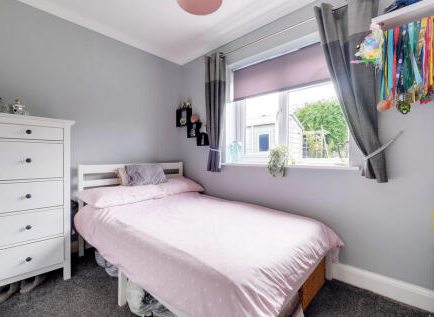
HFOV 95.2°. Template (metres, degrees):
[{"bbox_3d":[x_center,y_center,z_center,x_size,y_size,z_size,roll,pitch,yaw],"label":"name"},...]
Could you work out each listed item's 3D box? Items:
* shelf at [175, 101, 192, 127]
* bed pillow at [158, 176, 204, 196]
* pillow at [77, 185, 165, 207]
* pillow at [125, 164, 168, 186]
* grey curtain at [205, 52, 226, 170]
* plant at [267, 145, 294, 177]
[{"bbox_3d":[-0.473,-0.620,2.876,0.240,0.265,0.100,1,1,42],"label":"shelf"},{"bbox_3d":[-0.581,0.357,2.530,0.440,0.170,0.670,1,1,42],"label":"bed pillow"},{"bbox_3d":[-1.004,0.367,2.083,0.420,0.160,0.670,1,1,42],"label":"pillow"},{"bbox_3d":[-0.830,0.189,2.368,0.120,0.270,0.460,-28,-18,38],"label":"pillow"},{"bbox_3d":[-0.024,-0.552,2.433,0.250,1.440,0.125,1,1,42],"label":"grey curtain"},{"bbox_3d":[0.632,0.015,1.972,0.190,0.310,0.180,1,1,42],"label":"plant"}]

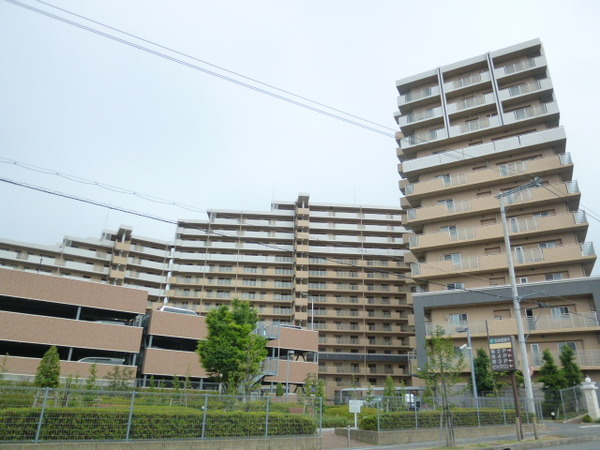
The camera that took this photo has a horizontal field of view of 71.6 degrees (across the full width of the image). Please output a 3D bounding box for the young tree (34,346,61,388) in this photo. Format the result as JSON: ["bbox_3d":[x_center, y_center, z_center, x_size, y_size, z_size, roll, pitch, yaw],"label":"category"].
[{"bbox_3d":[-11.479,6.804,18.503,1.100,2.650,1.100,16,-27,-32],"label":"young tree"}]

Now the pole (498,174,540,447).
[{"bbox_3d":[12.486,3.798,22.573,0.500,12.900,2.600,16,-27,-32],"label":"pole"}]

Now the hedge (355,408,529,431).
[{"bbox_3d":[6.809,8.425,18.059,10.700,0.660,1.000,16,-27,-32],"label":"hedge"}]

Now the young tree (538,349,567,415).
[{"bbox_3d":[17.141,10.498,27.619,1.600,4.300,1.600,16,-27,-32],"label":"young tree"}]

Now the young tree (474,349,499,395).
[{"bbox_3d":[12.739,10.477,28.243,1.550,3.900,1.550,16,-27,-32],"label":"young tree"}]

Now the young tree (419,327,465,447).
[{"bbox_3d":[5.158,5.727,15.054,1.600,4.050,1.600,16,-27,-32],"label":"young tree"}]

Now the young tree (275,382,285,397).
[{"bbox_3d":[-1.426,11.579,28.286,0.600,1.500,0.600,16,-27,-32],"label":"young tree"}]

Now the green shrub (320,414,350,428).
[{"bbox_3d":[1.324,8.081,17.206,1.250,0.500,0.900,16,-27,-32],"label":"green shrub"}]

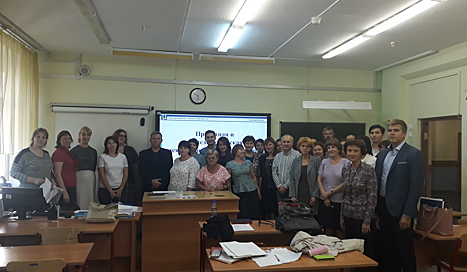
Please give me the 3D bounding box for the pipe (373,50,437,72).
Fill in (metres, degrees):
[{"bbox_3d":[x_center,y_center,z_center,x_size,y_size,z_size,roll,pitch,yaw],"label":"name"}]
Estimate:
[{"bbox_3d":[3.033,-1.319,6.595,0.060,0.050,1.560,1,-2,-11],"label":"pipe"}]

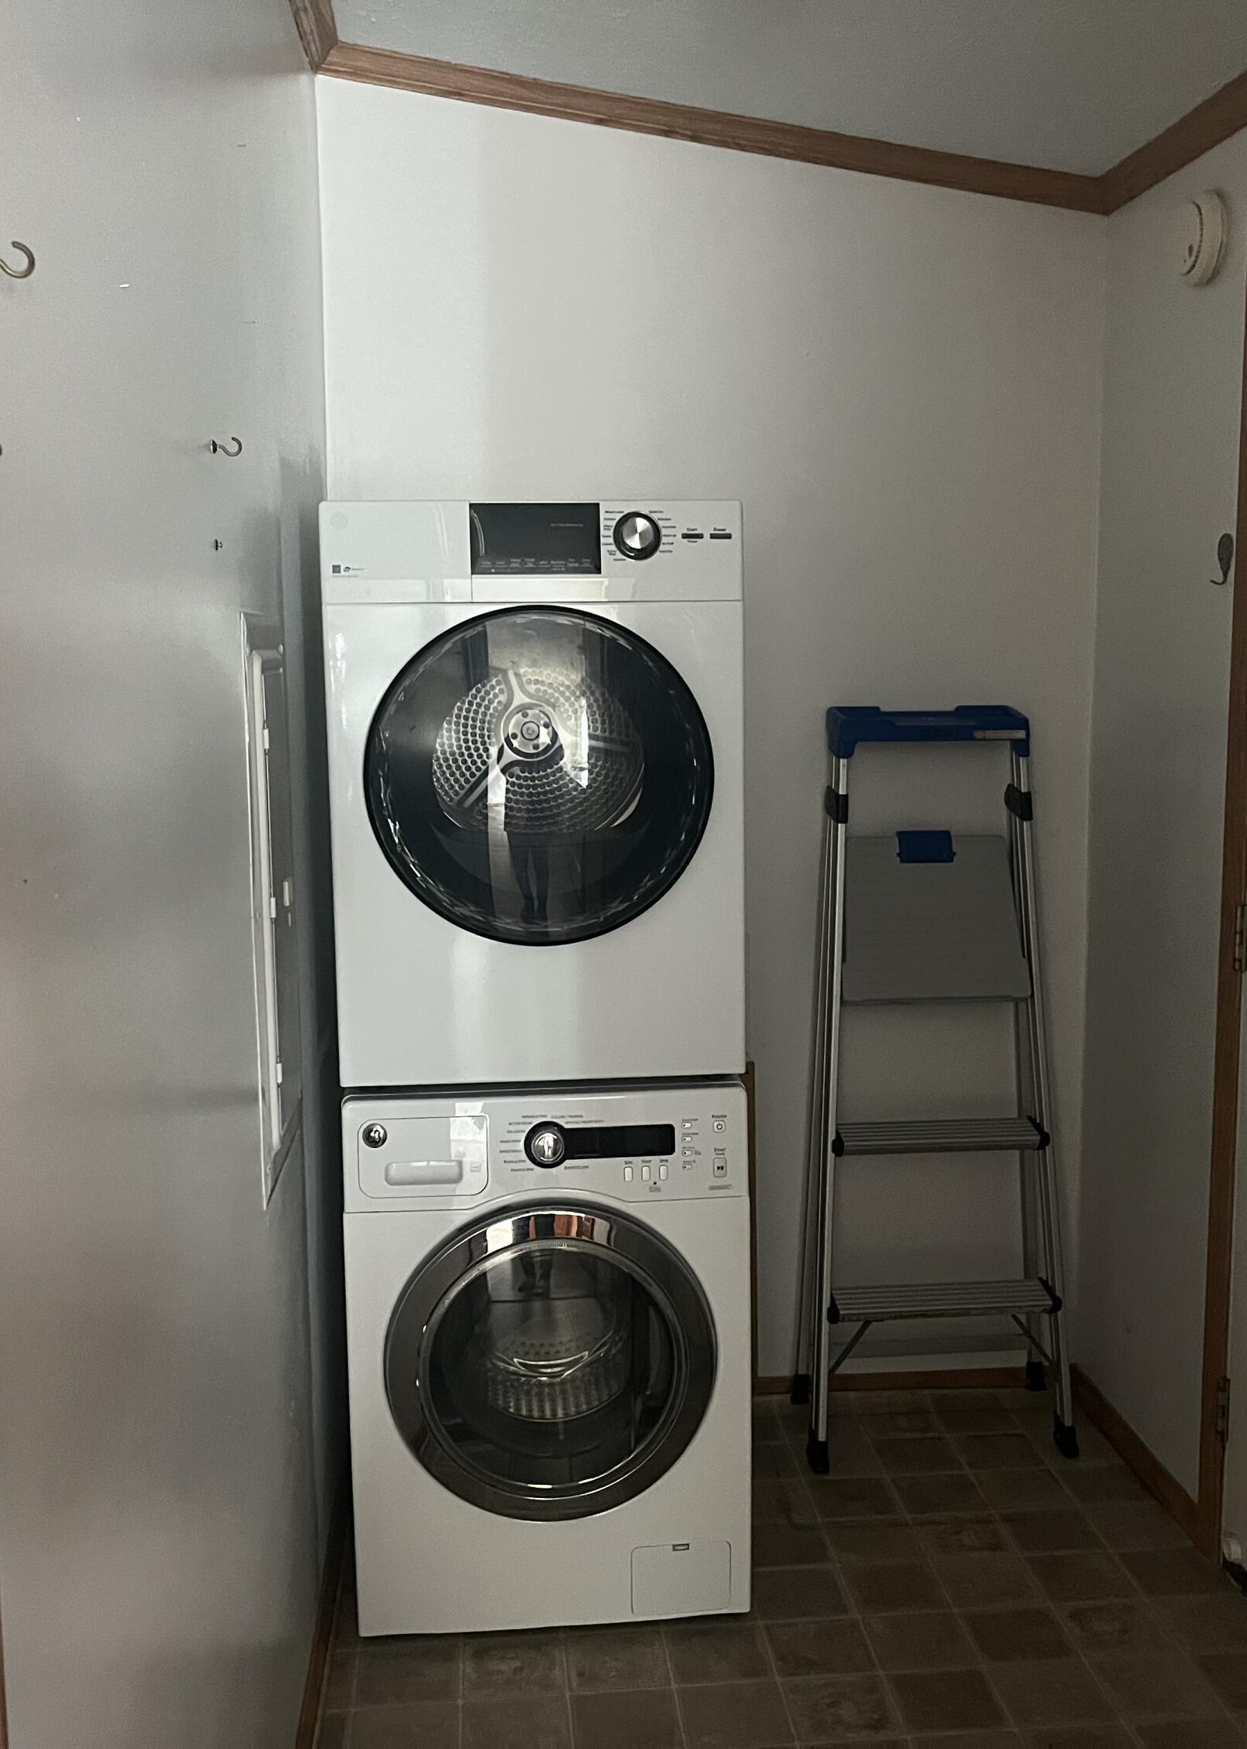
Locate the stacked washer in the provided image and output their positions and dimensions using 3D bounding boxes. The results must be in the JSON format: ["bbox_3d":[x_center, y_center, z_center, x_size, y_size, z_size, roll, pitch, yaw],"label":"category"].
[{"bbox_3d":[-0.137,0.285,2.857,0.597,1.690,0.640,-2,7,-5],"label":"stacked washer"}]

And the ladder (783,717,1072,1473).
[{"bbox_3d":[0.579,0.377,3.276,0.525,1.375,0.330,-2,7,-5],"label":"ladder"}]

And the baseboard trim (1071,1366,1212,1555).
[{"bbox_3d":[0.927,1.046,3.192,0.018,0.055,0.660,-2,7,-5],"label":"baseboard trim"}]

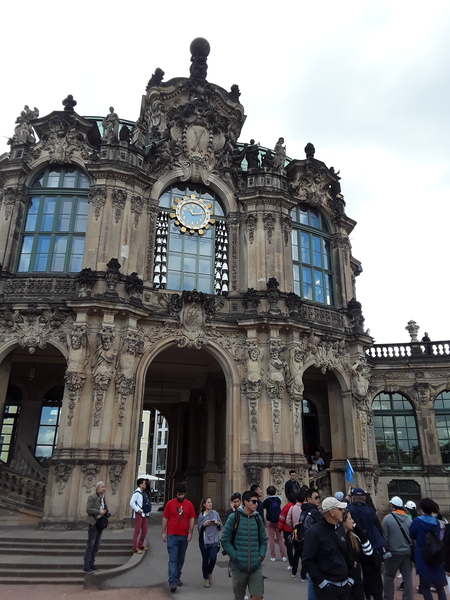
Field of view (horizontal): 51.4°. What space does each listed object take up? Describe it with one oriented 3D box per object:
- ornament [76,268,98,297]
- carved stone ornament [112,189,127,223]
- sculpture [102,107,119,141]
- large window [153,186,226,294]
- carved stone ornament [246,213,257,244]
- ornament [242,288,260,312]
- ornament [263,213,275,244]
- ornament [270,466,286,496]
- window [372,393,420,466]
[{"bbox_3d":[-5.431,-0.742,18.413,0.845,1.154,0.845,1,-22,0],"label":"ornament"},{"bbox_3d":[-4.535,-4.107,20.145,0.600,1.720,0.250,6,-23,-12],"label":"carved stone ornament"},{"bbox_3d":[-5.662,-8.811,23.438,0.781,2.003,0.700,4,-22,-9],"label":"sculpture"},{"bbox_3d":[-1.530,-3.043,21.673,3.292,5.790,0.313,6,-22,-14],"label":"large window"},{"bbox_3d":[1.262,-3.428,22.318,0.515,1.648,0.258,-6,-23,16],"label":"carved stone ornament"},{"bbox_3d":[1.129,0.038,19.930,0.725,1.053,0.725,2,-22,-5],"label":"ornament"},{"bbox_3d":[2.063,-3.363,21.727,0.580,1.720,0.250,7,-23,-15],"label":"ornament"},{"bbox_3d":[2.004,6.739,17.413,0.620,1.050,0.200,7,-23,-15],"label":"ornament"},{"bbox_3d":[8.206,6.211,22.531,2.009,3.451,0.309,-3,-23,9],"label":"window"}]

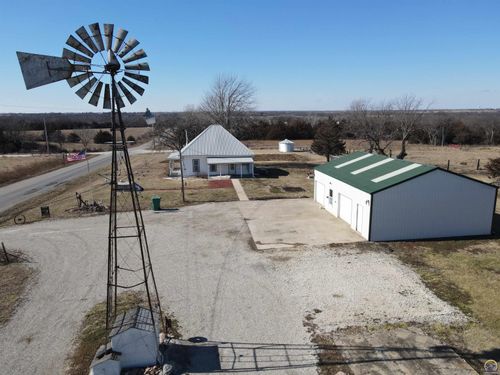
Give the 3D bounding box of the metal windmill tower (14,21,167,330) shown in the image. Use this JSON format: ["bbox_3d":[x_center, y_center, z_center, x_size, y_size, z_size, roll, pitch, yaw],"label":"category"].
[{"bbox_3d":[-5.204,0.516,12.167,3.900,11.950,2.000,-3,12,-10],"label":"metal windmill tower"}]

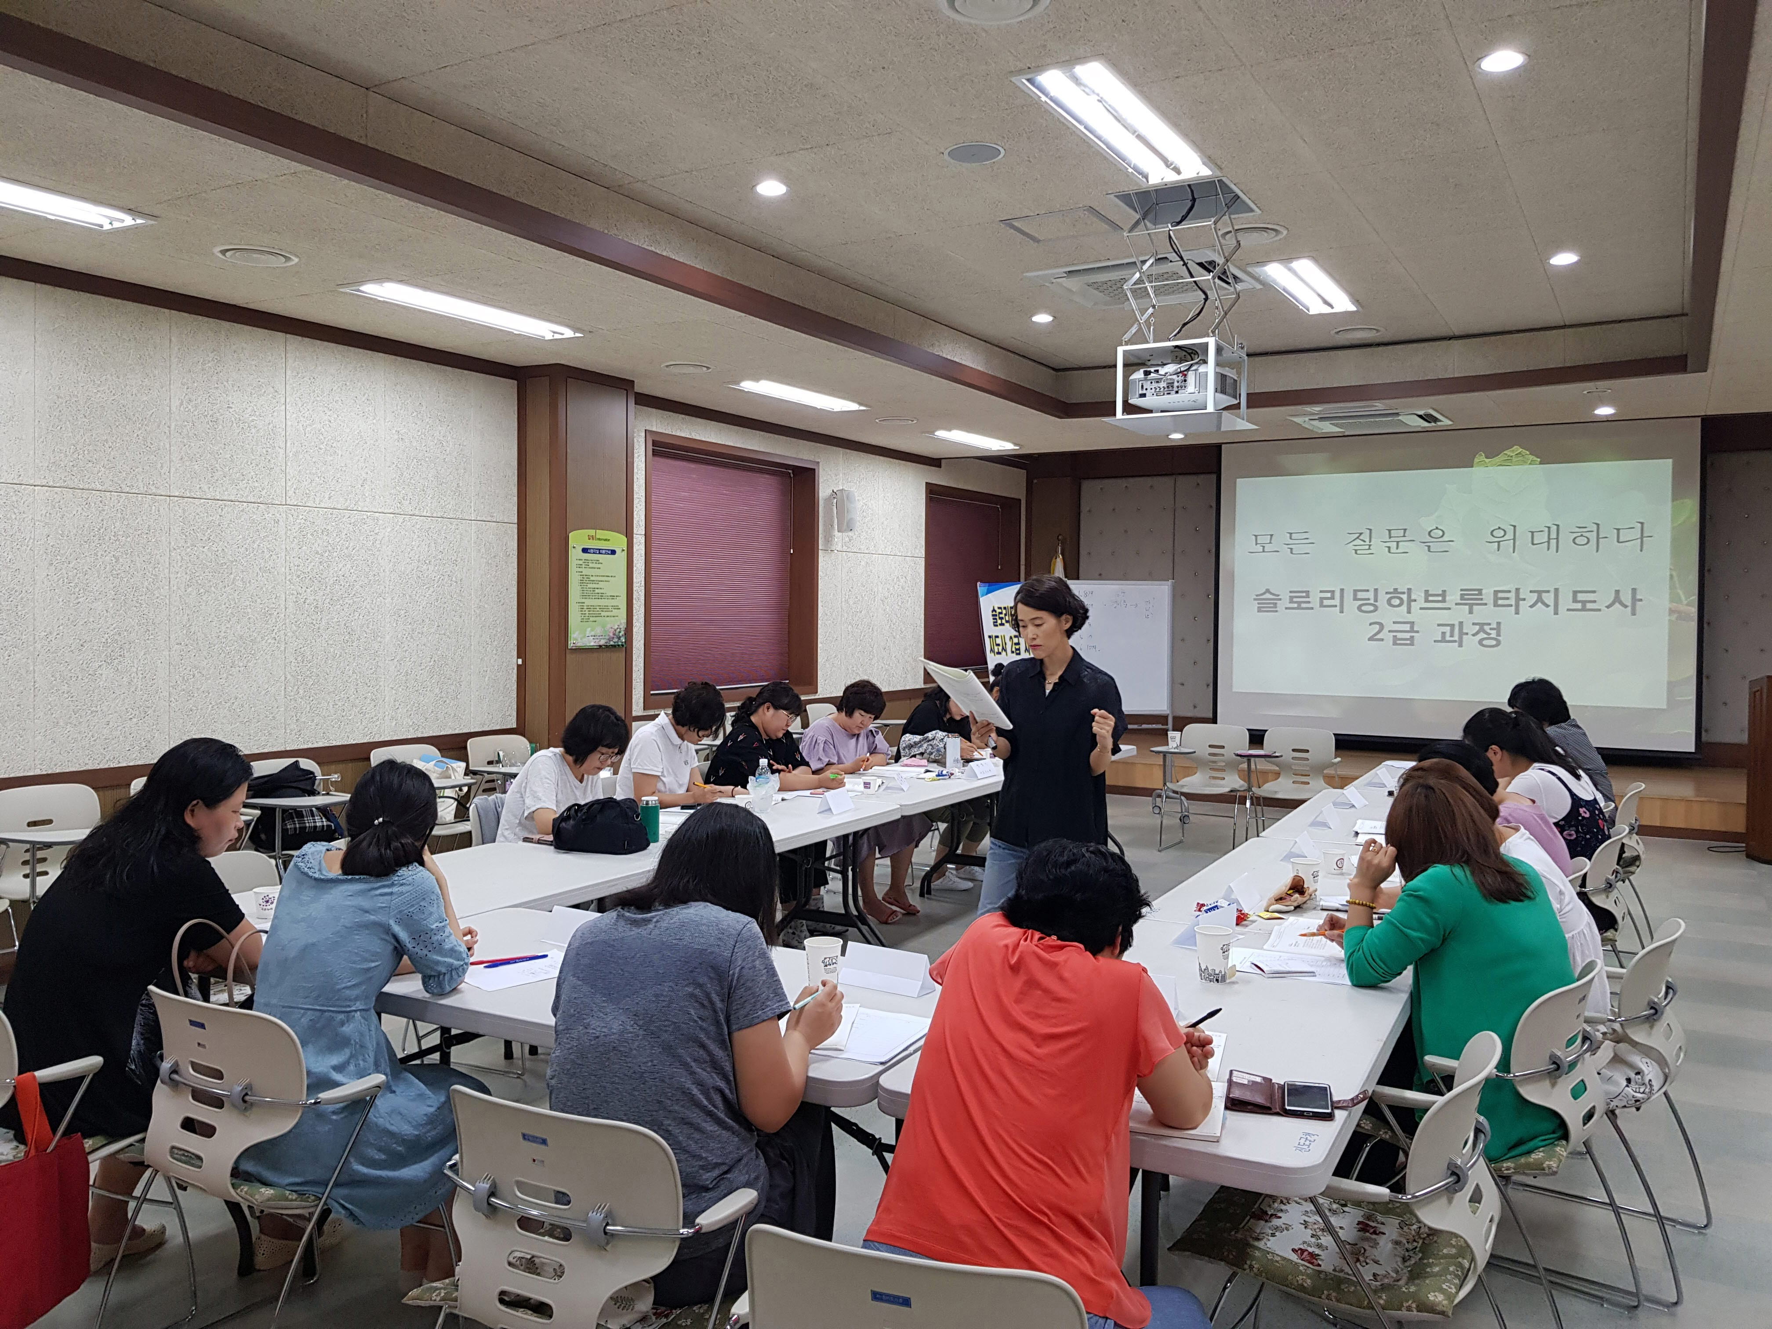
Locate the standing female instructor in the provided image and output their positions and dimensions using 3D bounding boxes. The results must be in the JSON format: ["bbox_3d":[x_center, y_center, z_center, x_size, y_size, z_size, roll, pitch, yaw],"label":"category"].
[{"bbox_3d":[0.460,0.559,4.003,0.500,1.650,0.420,2,2,27],"label":"standing female instructor"}]

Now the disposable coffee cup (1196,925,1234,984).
[{"bbox_3d":[0.756,0.671,3.070,0.087,0.115,0.087,0,2,0],"label":"disposable coffee cup"}]

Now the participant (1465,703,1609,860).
[{"bbox_3d":[2.289,0.787,4.923,0.780,1.220,0.500,3,3,43],"label":"participant"}]

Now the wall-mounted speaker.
[{"bbox_3d":[-0.309,-1.234,10.719,0.170,0.330,0.160,-2,3,-45],"label":"wall-mounted speaker"}]

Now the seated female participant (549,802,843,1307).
[{"bbox_3d":[-0.284,0.863,2.362,0.500,1.210,0.780,2,2,22],"label":"seated female participant"}]

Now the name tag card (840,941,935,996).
[{"bbox_3d":[0.003,0.684,3.001,0.211,0.086,0.076,2,2,34],"label":"name tag card"}]

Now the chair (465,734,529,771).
[{"bbox_3d":[-2.175,0.855,7.857,0.600,0.840,0.600,2,2,39],"label":"chair"}]

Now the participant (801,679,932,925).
[{"bbox_3d":[-0.151,0.696,7.301,0.880,1.220,0.530,2,2,34],"label":"participant"}]

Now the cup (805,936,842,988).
[{"bbox_3d":[-0.131,0.640,2.824,0.081,0.104,0.081,1,2,0],"label":"cup"}]

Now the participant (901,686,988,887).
[{"bbox_3d":[0.342,0.690,7.854,0.780,1.150,0.520,2,3,30],"label":"participant"}]

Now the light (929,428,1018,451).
[{"bbox_3d":[0.706,-1.882,11.065,0.290,0.080,1.270,2,3,31],"label":"light"}]

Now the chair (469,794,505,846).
[{"bbox_3d":[-1.423,0.954,5.621,0.560,0.800,0.560,1,2,31],"label":"chair"}]

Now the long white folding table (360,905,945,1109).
[{"bbox_3d":[-0.540,1.049,2.933,1.510,0.730,0.740,2,2,27],"label":"long white folding table"}]

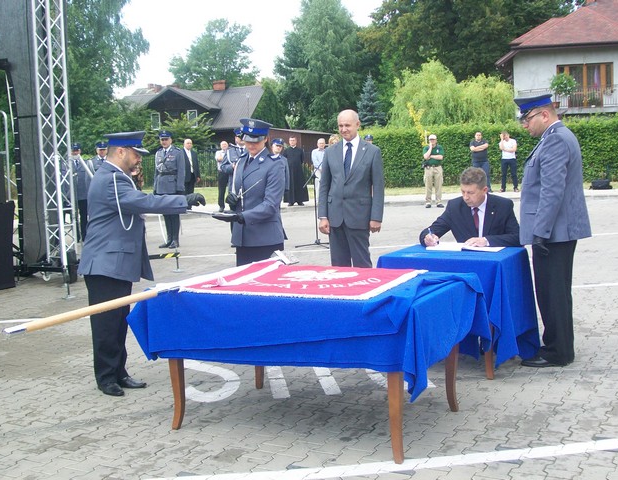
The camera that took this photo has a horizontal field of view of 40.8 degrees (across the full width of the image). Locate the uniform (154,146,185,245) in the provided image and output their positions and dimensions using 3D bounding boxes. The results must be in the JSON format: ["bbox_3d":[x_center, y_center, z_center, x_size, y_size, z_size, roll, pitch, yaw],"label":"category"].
[{"bbox_3d":[-2.244,-0.677,13.409,0.550,1.560,0.400,-2,6,5],"label":"uniform"}]

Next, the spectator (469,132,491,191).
[{"bbox_3d":[4.961,-2.261,24.093,0.530,1.740,0.380,-1,7,9],"label":"spectator"}]

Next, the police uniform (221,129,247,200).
[{"bbox_3d":[-1.057,-0.824,13.297,0.600,1.850,0.450,-3,7,-12],"label":"police uniform"}]

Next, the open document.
[{"bbox_3d":[1.142,0.046,5.981,0.500,0.030,0.320,2,7,27],"label":"open document"}]

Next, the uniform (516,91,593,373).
[{"bbox_3d":[1.705,-0.078,5.767,0.470,1.850,0.550,-4,7,-17],"label":"uniform"}]

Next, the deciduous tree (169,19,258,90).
[{"bbox_3d":[-9.186,-14.590,81.184,8.800,14.600,8.800,-2,6,0],"label":"deciduous tree"}]

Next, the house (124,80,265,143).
[{"bbox_3d":[-8.641,-8.542,62.625,9.800,6.700,8.300,0,7,20],"label":"house"}]

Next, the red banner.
[{"bbox_3d":[0.024,0.215,4.686,1.060,0.050,1.000,2,7,27],"label":"red banner"}]

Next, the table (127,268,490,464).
[{"bbox_3d":[0.046,0.632,4.688,1.500,0.790,1.060,2,7,27],"label":"table"}]

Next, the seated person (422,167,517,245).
[{"bbox_3d":[1.183,0.179,6.001,0.700,1.330,0.850,2,7,27],"label":"seated person"}]

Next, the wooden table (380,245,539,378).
[{"bbox_3d":[1.073,0.434,5.949,0.920,0.700,0.780,2,7,29],"label":"wooden table"}]

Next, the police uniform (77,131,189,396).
[{"bbox_3d":[-1.159,0.108,5.502,0.660,1.750,0.530,0,7,16],"label":"police uniform"}]

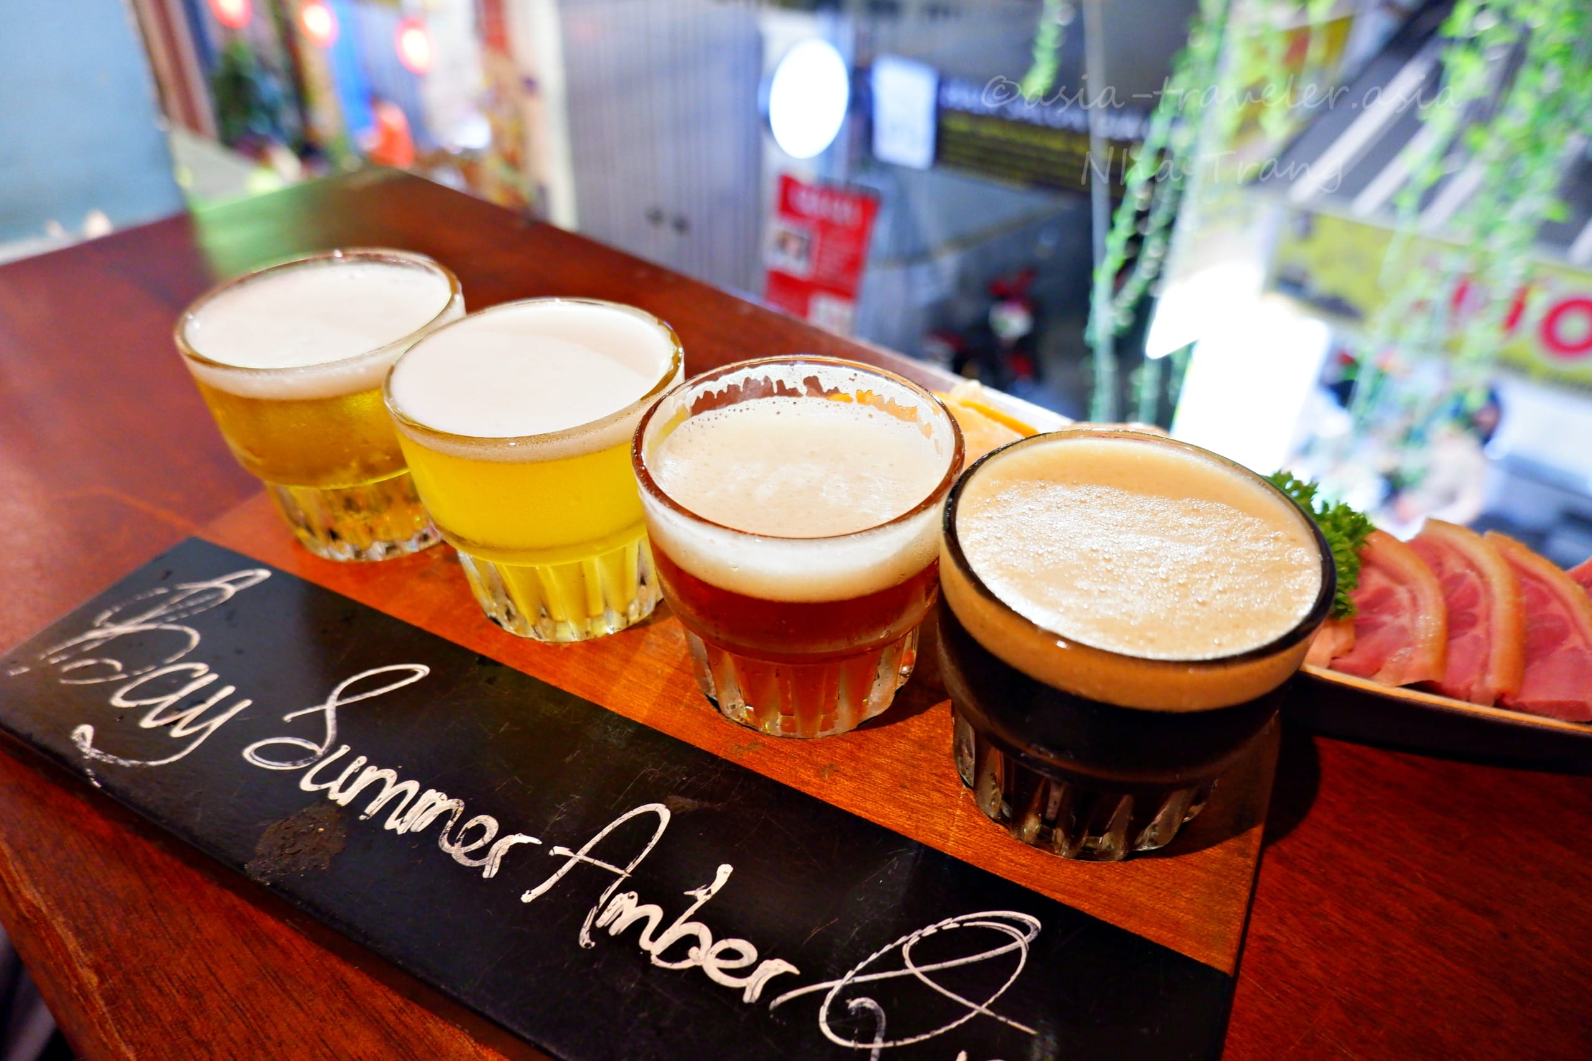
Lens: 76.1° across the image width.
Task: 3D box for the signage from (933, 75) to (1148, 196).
[{"bbox_3d":[1.648,-2.689,7.000,1.593,0.539,0.080,24,41,30],"label":"signage"}]

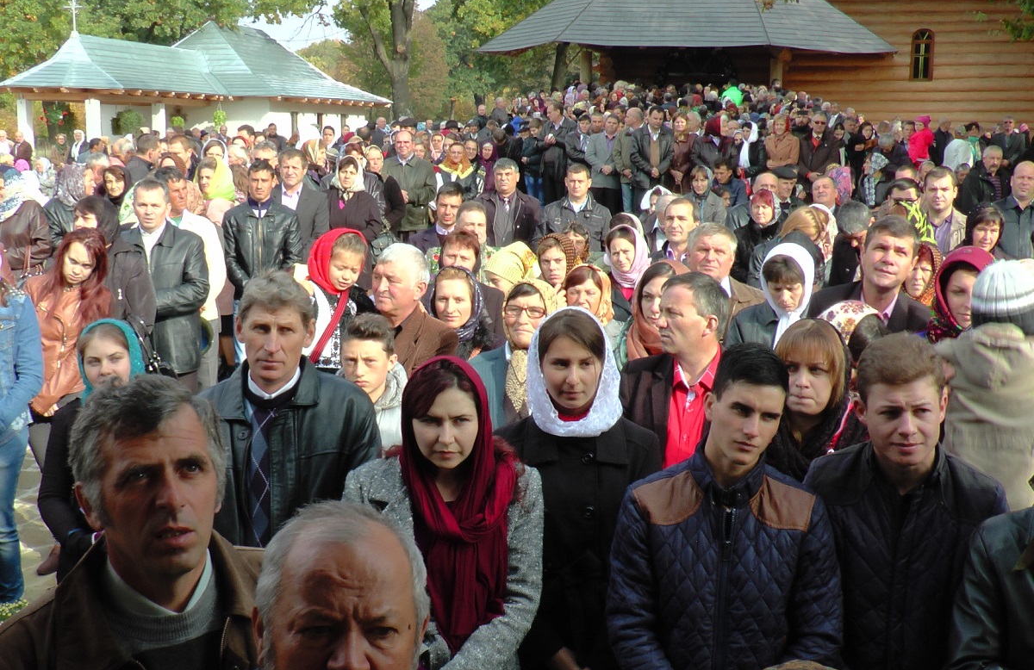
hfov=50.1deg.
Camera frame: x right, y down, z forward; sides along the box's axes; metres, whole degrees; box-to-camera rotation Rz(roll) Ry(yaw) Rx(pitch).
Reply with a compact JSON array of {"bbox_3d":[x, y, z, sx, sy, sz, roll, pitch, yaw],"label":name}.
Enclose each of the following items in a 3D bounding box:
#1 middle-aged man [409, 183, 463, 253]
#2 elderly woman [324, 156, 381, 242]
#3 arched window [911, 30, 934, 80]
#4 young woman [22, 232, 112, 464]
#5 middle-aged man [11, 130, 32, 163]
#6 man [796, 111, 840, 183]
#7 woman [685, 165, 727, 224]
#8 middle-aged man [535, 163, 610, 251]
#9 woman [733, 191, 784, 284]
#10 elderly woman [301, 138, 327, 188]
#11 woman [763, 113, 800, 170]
[{"bbox_3d":[-0.450,-0.006,6.386,0.510,1.740,0.320,0,9,-1],"label":"middle-aged man"},{"bbox_3d":[-1.233,-0.531,8.370,0.480,1.640,0.320,1,12,4],"label":"elderly woman"},{"bbox_3d":[10.088,-6.979,27.500,0.580,1.270,0.150,1,9,3],"label":"arched window"},{"bbox_3d":[-2.062,0.326,5.209,0.450,1.650,0.310,-2,9,-17],"label":"young woman"},{"bbox_3d":[-9.019,-2.856,20.177,0.490,1.700,0.310,1,12,3],"label":"middle-aged man"},{"bbox_3d":[3.531,-1.746,13.036,0.540,1.750,0.340,3,9,14],"label":"man"},{"bbox_3d":[1.604,-0.655,9.568,0.460,1.620,0.310,4,13,18],"label":"woman"},{"bbox_3d":[0.365,-0.268,7.487,0.540,1.760,0.330,1,9,3],"label":"middle-aged man"},{"bbox_3d":[1.664,-0.186,7.568,0.460,1.620,0.310,6,14,27],"label":"woman"},{"bbox_3d":[-1.944,-1.070,10.566,0.310,1.600,0.450,7,14,29],"label":"elderly woman"},{"bbox_3d":[3.113,-1.795,13.127,0.460,1.630,0.310,3,9,14],"label":"woman"}]

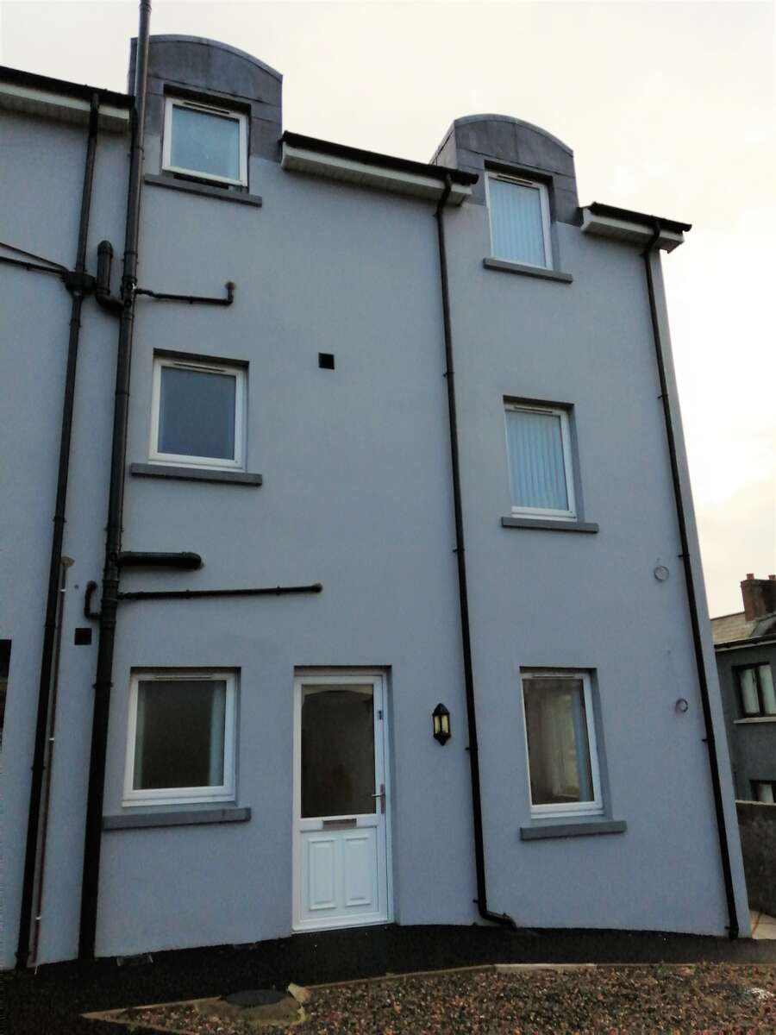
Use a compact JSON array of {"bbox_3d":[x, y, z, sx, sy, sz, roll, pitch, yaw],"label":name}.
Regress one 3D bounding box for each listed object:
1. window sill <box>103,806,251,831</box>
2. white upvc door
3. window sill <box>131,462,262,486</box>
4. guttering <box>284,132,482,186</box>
[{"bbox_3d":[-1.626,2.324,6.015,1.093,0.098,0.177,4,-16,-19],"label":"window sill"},{"bbox_3d":[-0.438,2.422,6.856,0.891,2.092,0.081,4,-15,-20],"label":"white upvc door"},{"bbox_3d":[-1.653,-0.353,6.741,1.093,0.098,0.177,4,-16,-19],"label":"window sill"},{"bbox_3d":[-0.040,-3.681,8.048,2.153,0.128,0.121,4,-15,-20],"label":"guttering"}]

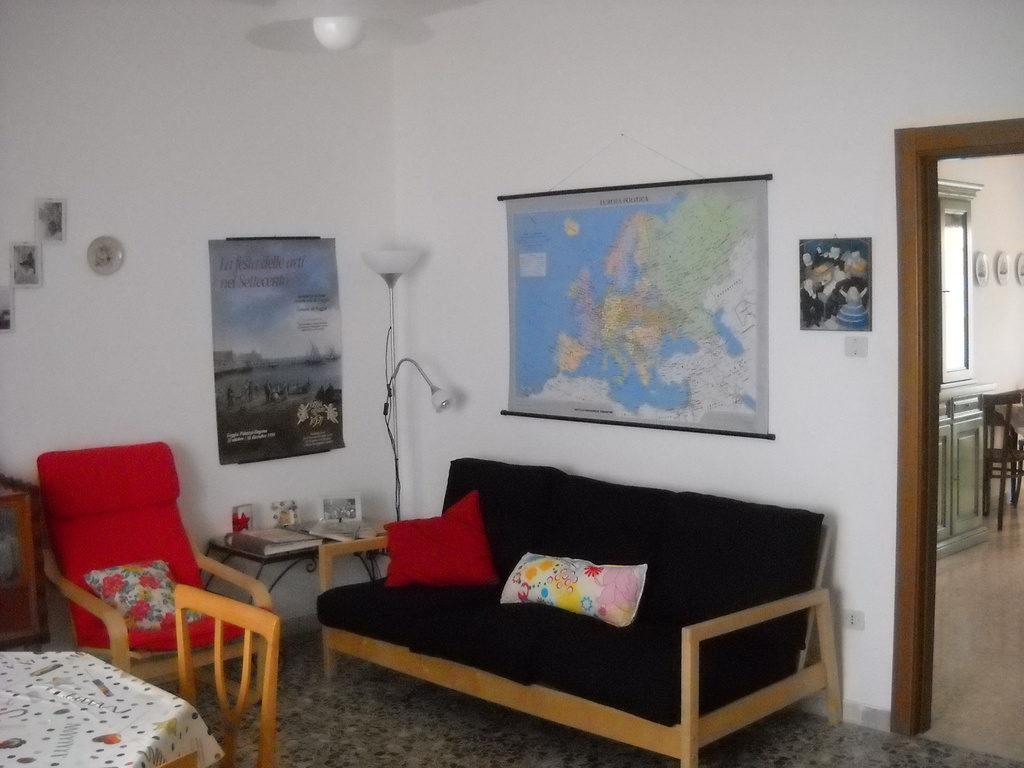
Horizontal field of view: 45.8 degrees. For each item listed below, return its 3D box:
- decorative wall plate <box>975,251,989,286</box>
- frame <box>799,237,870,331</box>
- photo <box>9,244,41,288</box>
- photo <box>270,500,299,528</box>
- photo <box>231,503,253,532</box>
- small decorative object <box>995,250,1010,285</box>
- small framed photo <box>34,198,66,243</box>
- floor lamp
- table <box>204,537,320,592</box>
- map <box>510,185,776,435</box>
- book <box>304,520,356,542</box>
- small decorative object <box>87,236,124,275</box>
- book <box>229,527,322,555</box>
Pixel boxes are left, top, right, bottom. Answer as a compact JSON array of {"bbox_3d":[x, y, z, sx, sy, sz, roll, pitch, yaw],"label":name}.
[{"bbox_3d":[3.333,-0.815,8.596,0.030,0.240,0.230,4,6,42],"label":"decorative wall plate"},{"bbox_3d":[1.146,-0.352,4.311,0.295,0.335,0.025,4,7,43],"label":"frame"},{"bbox_3d":[-1.911,-0.468,4.773,0.016,0.176,0.125,4,7,44],"label":"photo"},{"bbox_3d":[-1.052,0.601,5.583,0.033,0.128,0.138,4,6,42],"label":"photo"},{"bbox_3d":[-1.206,0.605,5.415,0.035,0.138,0.097,4,6,42],"label":"photo"},{"bbox_3d":[3.458,-0.810,8.532,0.025,0.235,0.185,4,7,44],"label":"small decorative object"},{"bbox_3d":[-1.810,-0.639,4.757,0.016,0.172,0.125,4,6,42],"label":"small framed photo"},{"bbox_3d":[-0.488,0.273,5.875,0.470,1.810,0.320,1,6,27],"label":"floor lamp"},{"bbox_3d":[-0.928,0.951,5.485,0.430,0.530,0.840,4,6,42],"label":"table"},{"bbox_3d":[0.475,-0.322,5.120,1.434,0.987,0.030,4,7,44],"label":"map"},{"bbox_3d":[-0.795,0.668,5.363,0.250,0.033,0.170,4,7,44],"label":"book"},{"bbox_3d":[-1.653,-0.523,4.932,0.024,0.158,0.158,4,6,42],"label":"small decorative object"},{"bbox_3d":[-1.029,0.677,5.245,0.290,0.046,0.275,4,7,44],"label":"book"}]

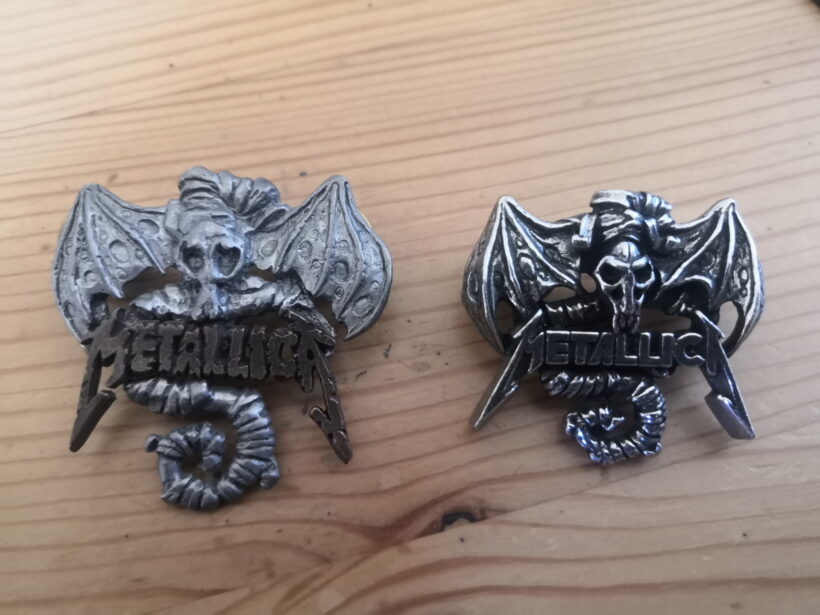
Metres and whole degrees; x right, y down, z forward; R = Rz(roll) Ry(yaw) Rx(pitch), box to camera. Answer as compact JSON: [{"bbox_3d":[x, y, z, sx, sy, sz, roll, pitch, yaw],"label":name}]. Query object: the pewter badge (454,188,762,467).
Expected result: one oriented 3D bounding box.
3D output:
[{"bbox_3d":[0.031,0.001,0.095,0.046,0.014,0.045,1,62,1],"label":"pewter badge"}]

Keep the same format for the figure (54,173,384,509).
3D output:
[{"bbox_3d":[-0.029,0.001,0.095,0.052,0.014,0.056,-1,62,-1],"label":"figure"}]

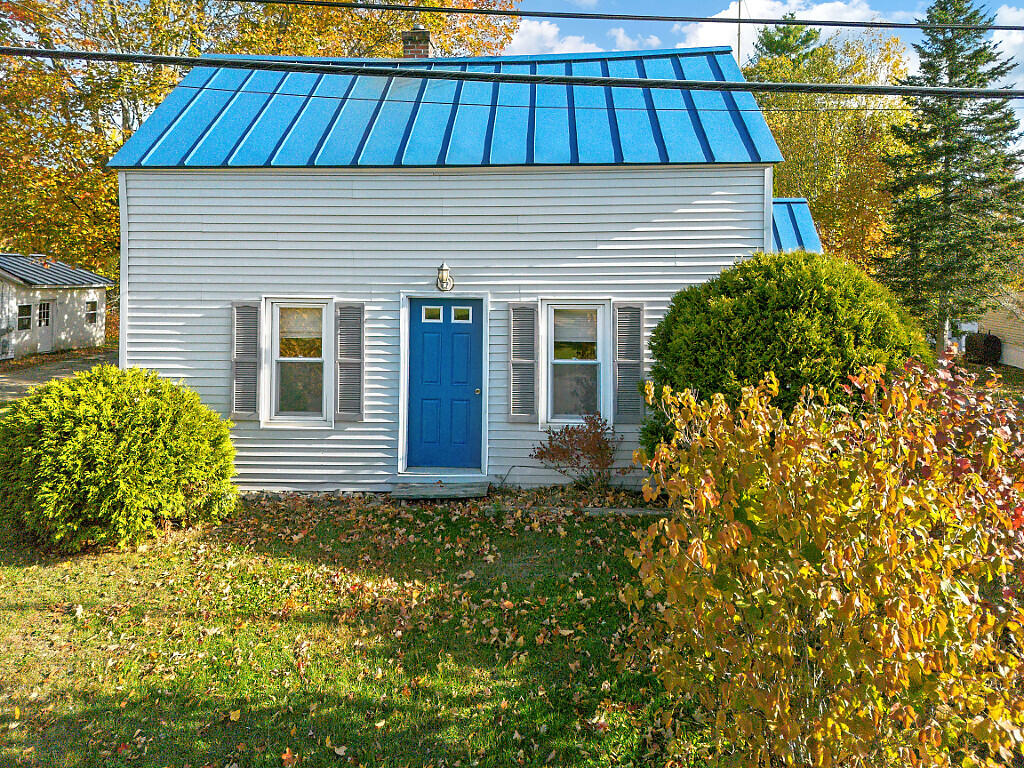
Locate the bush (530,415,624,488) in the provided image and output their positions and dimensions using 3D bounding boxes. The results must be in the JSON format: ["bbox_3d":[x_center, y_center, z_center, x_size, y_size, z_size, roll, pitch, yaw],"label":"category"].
[{"bbox_3d":[0.730,0.770,8.050,1.030,0.870,0.800,0,4,0],"label":"bush"}]

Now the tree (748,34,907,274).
[{"bbox_3d":[11.100,-6.700,25.000,6.200,11.300,5.800,0,4,0],"label":"tree"}]

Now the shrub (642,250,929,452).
[{"bbox_3d":[2.770,0.040,7.200,2.850,2.750,2.650,0,4,0],"label":"shrub"}]

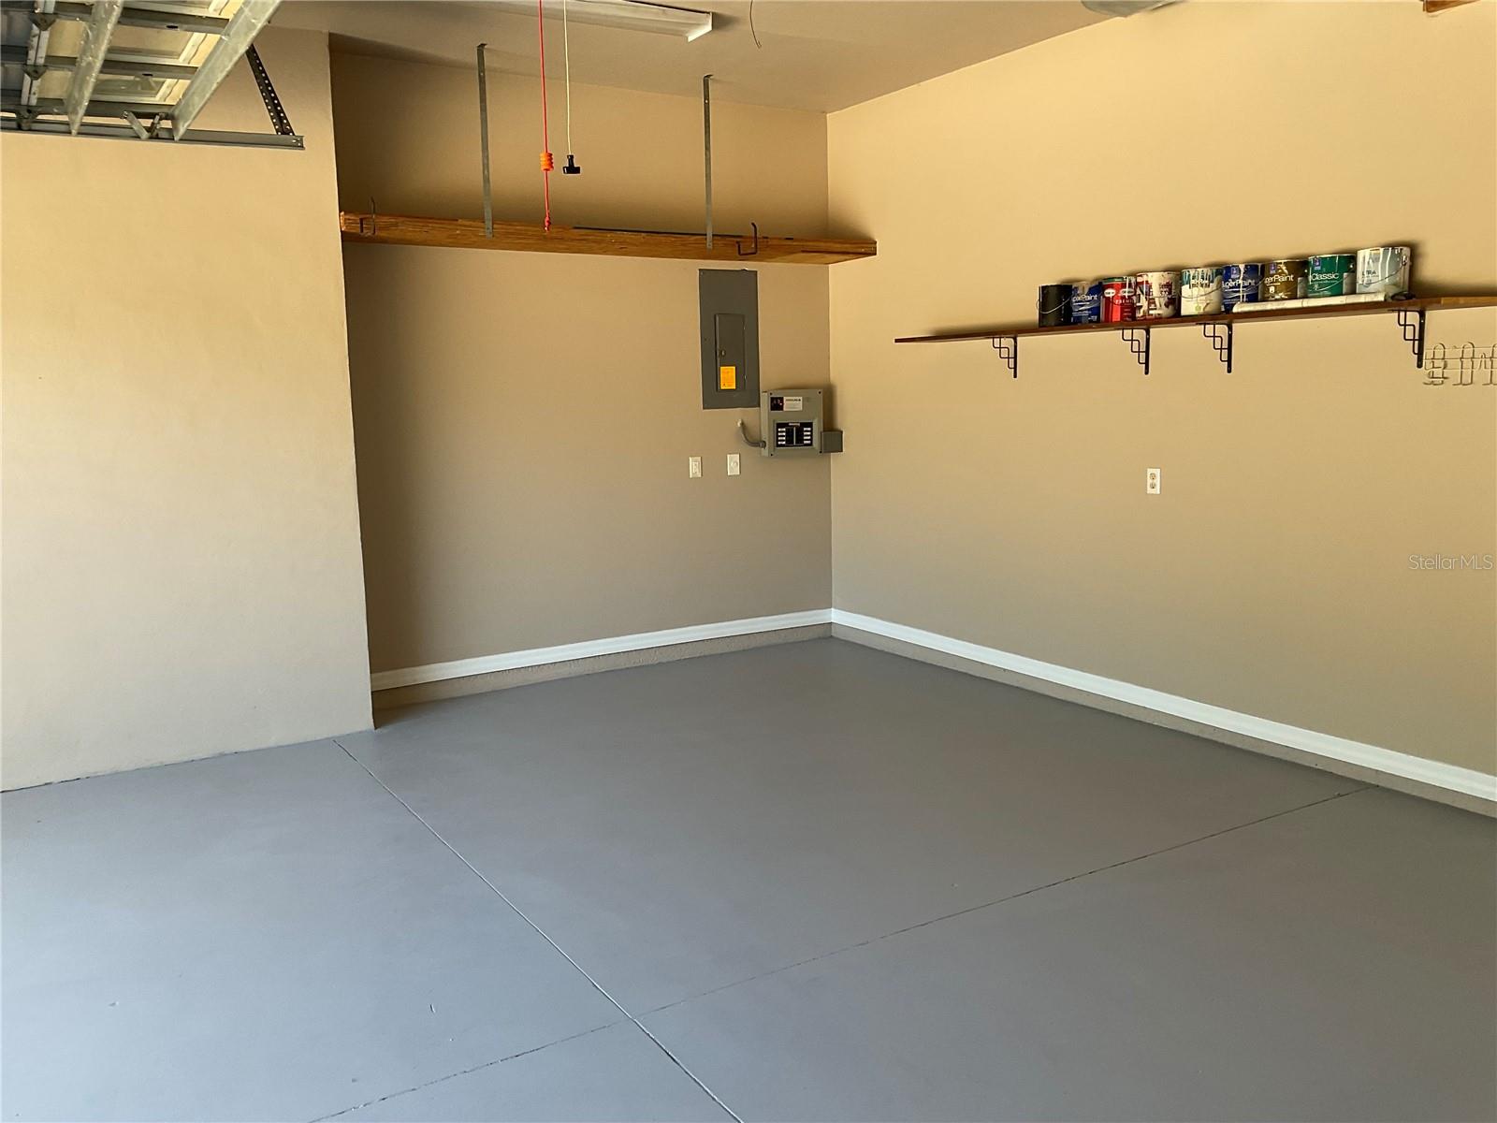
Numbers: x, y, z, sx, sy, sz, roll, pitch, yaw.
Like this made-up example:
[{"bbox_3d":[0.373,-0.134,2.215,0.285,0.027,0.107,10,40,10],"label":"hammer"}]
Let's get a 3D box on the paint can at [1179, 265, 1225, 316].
[{"bbox_3d":[1.842,-1.087,5.077,0.166,0.189,0.166,5,10,37],"label":"paint can"}]

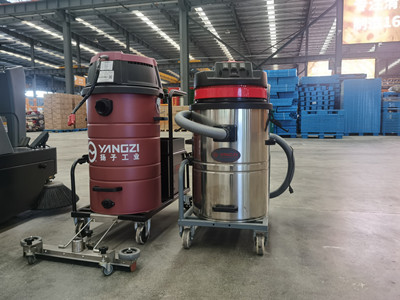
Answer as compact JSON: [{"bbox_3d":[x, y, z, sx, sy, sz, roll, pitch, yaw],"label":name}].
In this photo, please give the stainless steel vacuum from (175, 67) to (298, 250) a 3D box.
[{"bbox_3d":[0.233,0.003,1.942,0.600,1.000,0.640,1,6,15],"label":"stainless steel vacuum"}]

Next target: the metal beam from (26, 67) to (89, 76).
[{"bbox_3d":[-17.727,-9.697,41.395,9.500,0.700,0.350,1,6,13],"label":"metal beam"}]

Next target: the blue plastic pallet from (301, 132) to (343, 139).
[{"bbox_3d":[3.475,-0.445,9.681,1.150,0.170,1.000,1,6,13],"label":"blue plastic pallet"}]

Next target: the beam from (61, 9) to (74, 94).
[{"bbox_3d":[-6.667,-4.099,17.154,0.360,6.200,0.360,1,6,13],"label":"beam"}]

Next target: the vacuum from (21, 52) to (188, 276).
[{"bbox_3d":[-0.468,-0.035,2.031,0.660,1.080,1.160,1,6,15],"label":"vacuum"}]

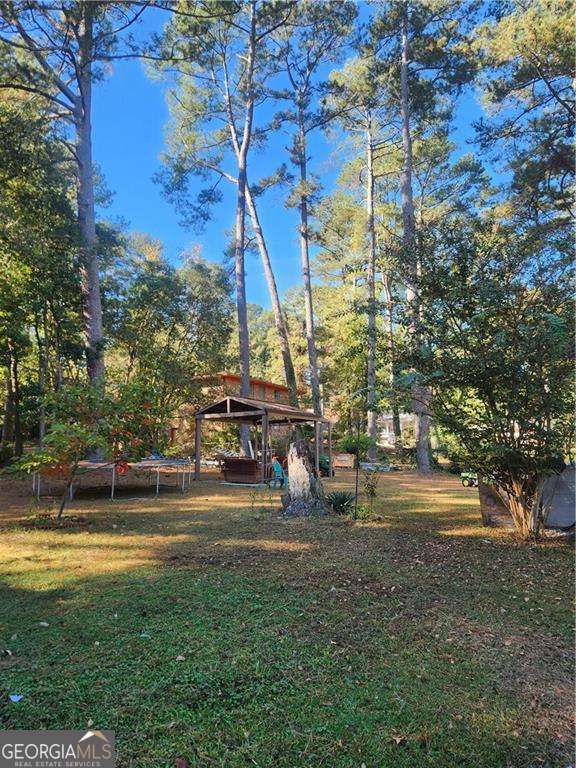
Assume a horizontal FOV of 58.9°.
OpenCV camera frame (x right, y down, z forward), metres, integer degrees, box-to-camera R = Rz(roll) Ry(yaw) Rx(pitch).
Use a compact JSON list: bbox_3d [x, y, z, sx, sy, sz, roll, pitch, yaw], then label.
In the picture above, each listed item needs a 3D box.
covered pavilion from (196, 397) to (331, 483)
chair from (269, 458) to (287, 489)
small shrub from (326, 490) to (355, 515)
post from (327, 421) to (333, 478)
[{"bbox_3d":[-0.778,2.268,20.730,3.259,3.072,5.296,-4,-9,31],"label":"covered pavilion"},{"bbox_3d":[-0.241,2.876,16.400,0.800,0.930,0.700,3,-8,-20],"label":"chair"},{"bbox_3d":[1.070,2.415,10.400,0.570,0.480,0.550,0,-7,0],"label":"small shrub"},{"bbox_3d":[1.847,2.783,22.022,0.140,2.360,0.140,-4,-9,31],"label":"post"}]

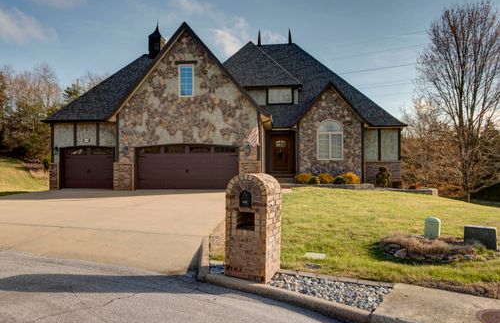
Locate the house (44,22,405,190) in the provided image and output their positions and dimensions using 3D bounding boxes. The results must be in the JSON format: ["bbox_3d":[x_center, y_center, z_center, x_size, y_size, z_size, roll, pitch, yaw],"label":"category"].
[{"bbox_3d":[-0.300,-3.500,22.700,18.000,9.800,12.800,0,0,5],"label":"house"}]

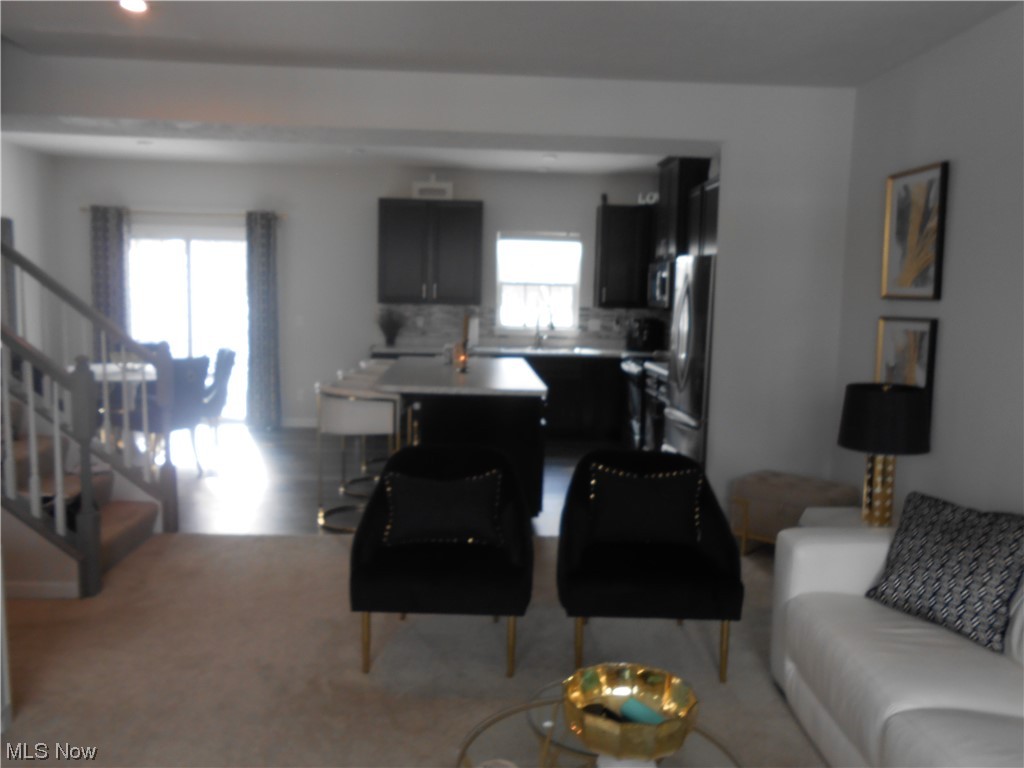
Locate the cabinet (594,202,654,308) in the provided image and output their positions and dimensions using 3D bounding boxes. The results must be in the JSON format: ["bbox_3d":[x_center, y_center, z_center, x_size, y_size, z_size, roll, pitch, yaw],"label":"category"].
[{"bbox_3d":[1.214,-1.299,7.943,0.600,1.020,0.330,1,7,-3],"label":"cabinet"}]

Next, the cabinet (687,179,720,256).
[{"bbox_3d":[1.657,-1.151,5.392,0.600,0.520,0.880,1,7,-3],"label":"cabinet"}]

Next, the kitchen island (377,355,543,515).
[{"bbox_3d":[-0.380,0.346,5.808,1.070,0.914,2.200,1,7,-4],"label":"kitchen island"}]

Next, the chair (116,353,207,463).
[{"bbox_3d":[-2.728,0.260,6.014,0.600,0.930,0.520,5,7,25],"label":"chair"}]

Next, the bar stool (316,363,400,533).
[{"bbox_3d":[-0.993,0.432,5.005,0.560,0.900,0.550,1,7,-4],"label":"bar stool"}]

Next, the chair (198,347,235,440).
[{"bbox_3d":[-2.912,0.127,7.204,0.570,0.910,0.530,-2,8,-29],"label":"chair"}]

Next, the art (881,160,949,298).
[{"bbox_3d":[2.027,-0.757,3.890,0.035,0.650,0.470,1,7,-3],"label":"art"}]

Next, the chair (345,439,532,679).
[{"bbox_3d":[-0.277,0.713,3.264,0.700,0.800,0.680,1,7,0],"label":"chair"}]

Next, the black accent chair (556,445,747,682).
[{"bbox_3d":[0.544,0.724,3.255,0.700,0.796,0.700,2,7,2],"label":"black accent chair"}]

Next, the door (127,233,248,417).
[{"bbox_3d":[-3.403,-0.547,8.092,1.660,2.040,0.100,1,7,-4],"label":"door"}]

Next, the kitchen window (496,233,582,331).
[{"bbox_3d":[0.280,-1.069,8.105,0.880,1.020,0.100,1,7,-3],"label":"kitchen window"}]

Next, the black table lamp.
[{"bbox_3d":[1.569,0.317,3.245,0.390,0.640,0.390,1,7,-3],"label":"black table lamp"}]

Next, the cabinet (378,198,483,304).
[{"bbox_3d":[-0.837,-1.358,7.984,1.052,1.052,0.330,1,7,-4],"label":"cabinet"}]

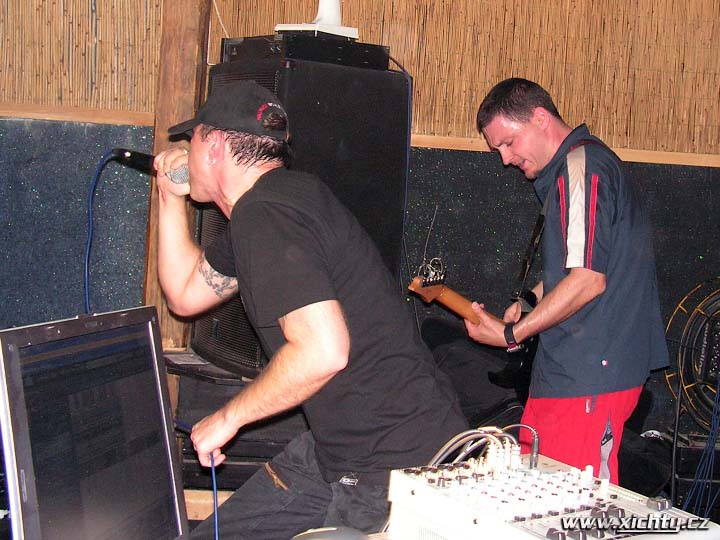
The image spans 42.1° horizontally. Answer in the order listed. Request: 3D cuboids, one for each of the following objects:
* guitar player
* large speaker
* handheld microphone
[{"bbox_3d":[0.500,0.386,2.395,0.540,1.720,0.550,5,7,6],"label":"guitar player"},{"bbox_3d":[-0.232,-0.224,3.480,0.560,1.110,0.560,-1,8,-37],"label":"large speaker"},{"bbox_3d":[-0.439,-0.219,1.980,0.190,0.052,0.052,21,0,20],"label":"handheld microphone"}]

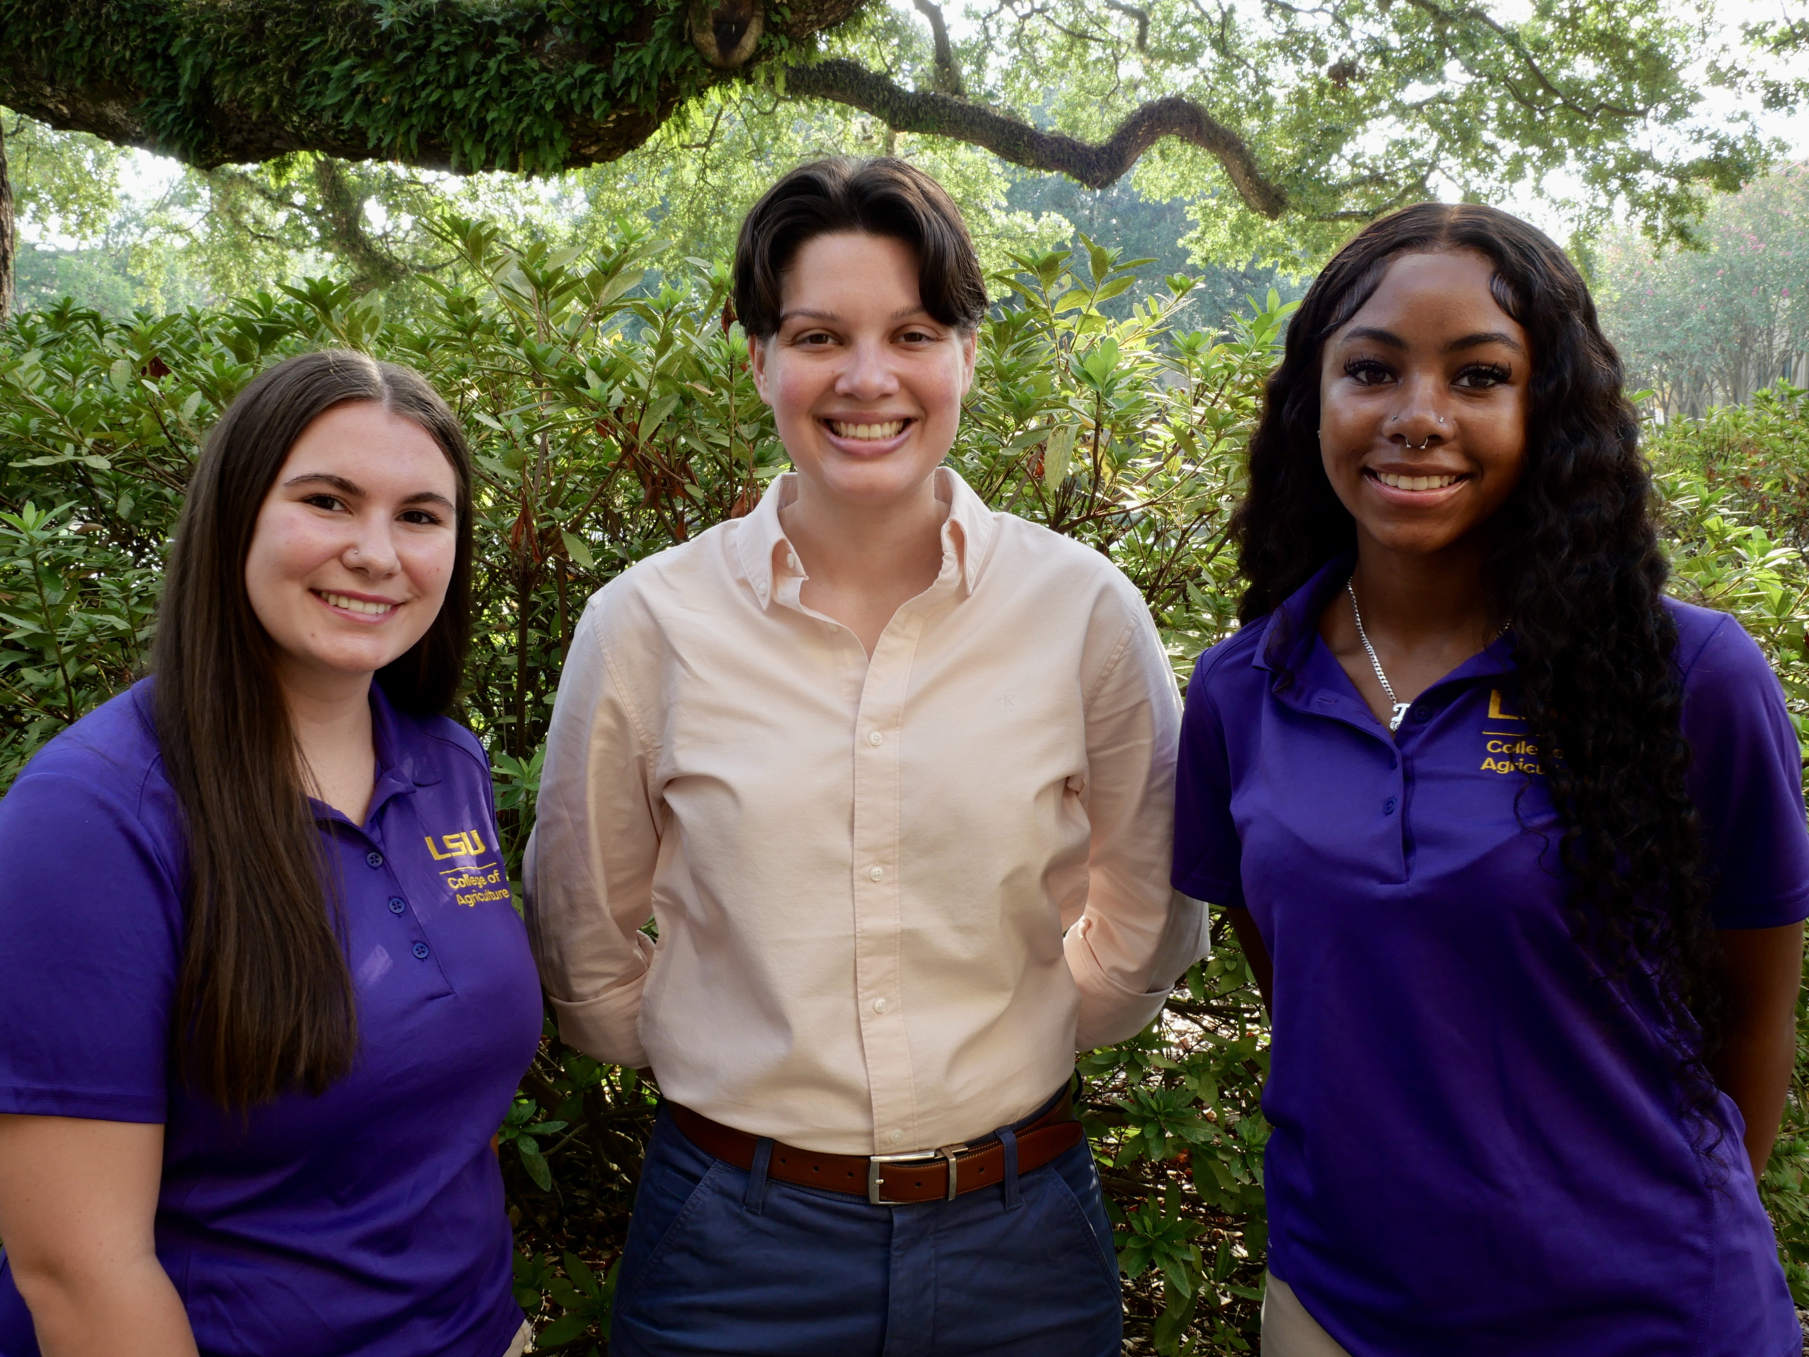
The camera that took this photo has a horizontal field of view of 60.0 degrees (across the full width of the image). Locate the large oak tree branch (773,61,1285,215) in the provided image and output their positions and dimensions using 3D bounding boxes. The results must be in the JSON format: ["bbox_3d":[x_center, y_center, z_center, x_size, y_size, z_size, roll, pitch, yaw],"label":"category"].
[{"bbox_3d":[0.409,-1.690,4.900,1.600,0.470,0.450,0,7,0],"label":"large oak tree branch"}]

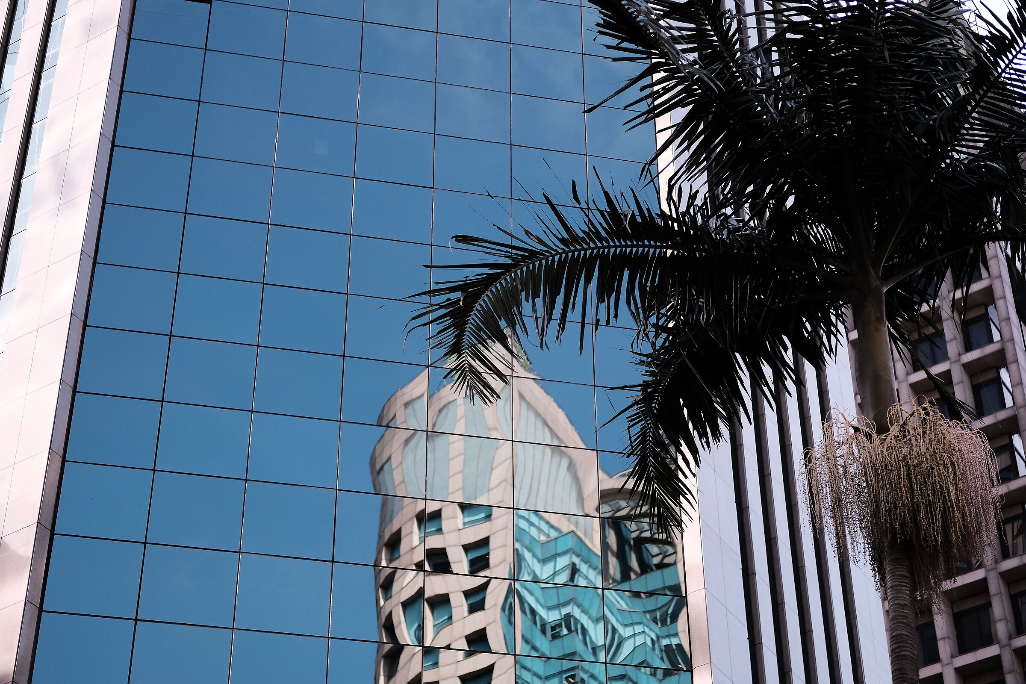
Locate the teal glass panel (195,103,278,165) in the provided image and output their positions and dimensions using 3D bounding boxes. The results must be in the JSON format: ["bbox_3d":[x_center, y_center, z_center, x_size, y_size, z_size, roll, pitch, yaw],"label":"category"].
[{"bbox_3d":[-5.009,-3.760,38.710,1.428,1.349,0.050,7,-39,-9],"label":"teal glass panel"}]

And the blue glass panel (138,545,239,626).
[{"bbox_3d":[-4.954,3.718,32.708,1.428,1.349,0.050,7,-39,-9],"label":"blue glass panel"}]

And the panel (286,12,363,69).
[{"bbox_3d":[-3.603,-5.726,40.651,1.428,1.349,0.050,7,-39,-9],"label":"panel"}]

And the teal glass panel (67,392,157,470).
[{"bbox_3d":[-5.725,1.258,30.583,1.280,1.211,0.050,7,-39,-9],"label":"teal glass panel"}]

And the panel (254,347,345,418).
[{"bbox_3d":[-3.555,0.684,35.506,1.428,1.349,0.050,7,-39,-9],"label":"panel"}]

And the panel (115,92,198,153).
[{"bbox_3d":[-5.761,-3.527,34.440,1.280,1.211,0.050,7,-39,-9],"label":"panel"}]

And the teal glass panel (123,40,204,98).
[{"bbox_3d":[-6.056,-4.705,37.175,1.265,1.260,0.060,7,-39,-9],"label":"teal glass panel"}]

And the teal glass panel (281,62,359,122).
[{"bbox_3d":[-3.220,-4.171,35.623,1.280,1.211,0.050,7,-39,-9],"label":"teal glass panel"}]

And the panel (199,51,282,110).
[{"bbox_3d":[-5.017,-4.828,39.568,1.428,1.349,0.050,7,-39,-9],"label":"panel"}]

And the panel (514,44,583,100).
[{"bbox_3d":[0.615,-4.897,39.062,1.337,1.260,0.060,7,-39,-9],"label":"panel"}]

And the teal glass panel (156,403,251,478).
[{"bbox_3d":[-4.451,1.414,30.789,1.280,1.211,0.050,7,-39,-9],"label":"teal glass panel"}]

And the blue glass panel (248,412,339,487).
[{"bbox_3d":[-3.547,1.752,34.649,1.428,1.349,0.050,7,-39,-9],"label":"blue glass panel"}]

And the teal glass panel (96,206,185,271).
[{"bbox_3d":[-6.387,-1.791,36.774,1.372,1.349,0.050,7,-39,-9],"label":"teal glass panel"}]

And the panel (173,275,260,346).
[{"bbox_3d":[-4.465,-0.500,32.332,1.280,1.211,0.050,7,-39,-9],"label":"panel"}]

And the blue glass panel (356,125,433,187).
[{"bbox_3d":[-2.056,-3.207,37.016,1.337,1.260,0.060,7,-39,-9],"label":"blue glass panel"}]

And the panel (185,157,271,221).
[{"bbox_3d":[-4.480,-2.414,33.874,1.280,1.211,0.050,7,-39,-9],"label":"panel"}]

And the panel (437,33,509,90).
[{"bbox_3d":[-0.728,-5.061,38.845,1.337,1.260,0.060,7,-39,-9],"label":"panel"}]

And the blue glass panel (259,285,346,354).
[{"bbox_3d":[-3.191,-0.343,32.538,1.280,1.211,0.050,7,-39,-9],"label":"blue glass panel"}]

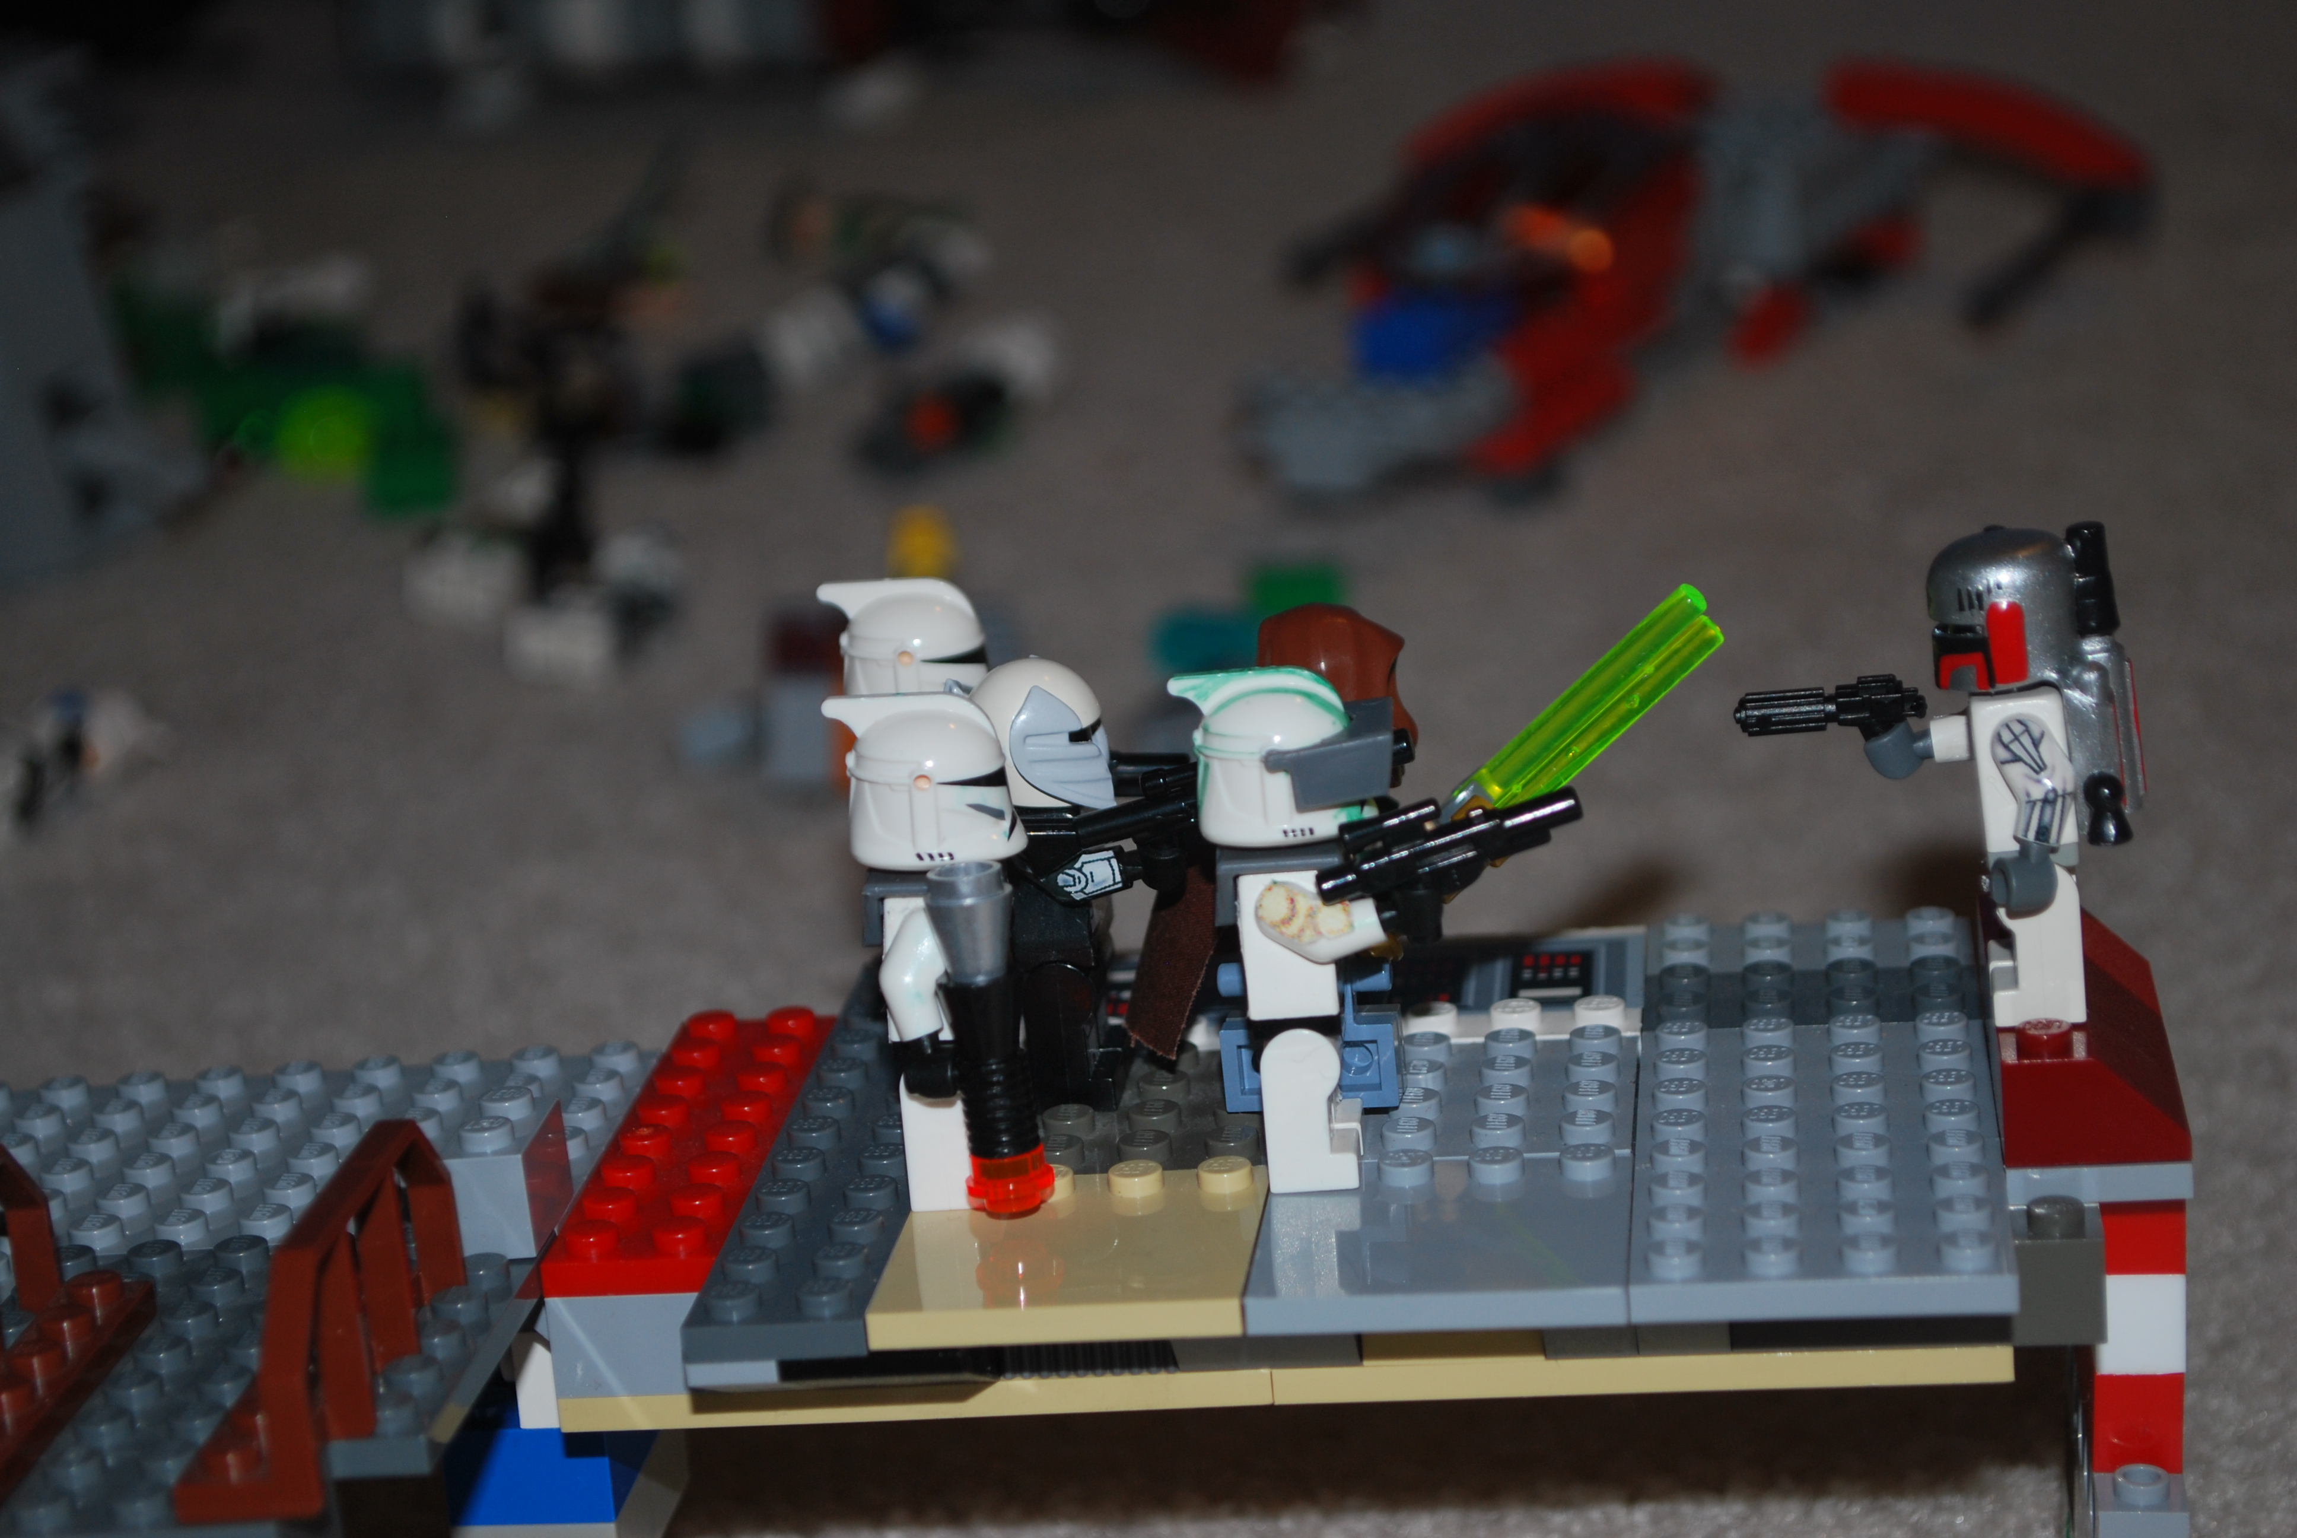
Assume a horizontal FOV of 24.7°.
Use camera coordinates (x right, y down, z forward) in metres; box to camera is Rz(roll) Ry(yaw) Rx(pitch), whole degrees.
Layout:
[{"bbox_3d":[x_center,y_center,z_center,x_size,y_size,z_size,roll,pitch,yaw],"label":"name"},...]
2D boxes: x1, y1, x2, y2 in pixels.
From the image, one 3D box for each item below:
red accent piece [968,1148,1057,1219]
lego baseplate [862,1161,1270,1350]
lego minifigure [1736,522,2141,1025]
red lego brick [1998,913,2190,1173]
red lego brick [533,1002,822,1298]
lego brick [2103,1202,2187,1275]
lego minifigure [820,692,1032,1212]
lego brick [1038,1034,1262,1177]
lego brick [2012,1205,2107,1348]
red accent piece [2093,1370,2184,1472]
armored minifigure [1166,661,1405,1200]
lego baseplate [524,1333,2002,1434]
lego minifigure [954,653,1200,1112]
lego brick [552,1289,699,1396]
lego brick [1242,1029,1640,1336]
[{"bbox_3d":[-0.012,0.036,0.460,0.008,0.005,0.008,-2,16,7],"label":"red accent piece"},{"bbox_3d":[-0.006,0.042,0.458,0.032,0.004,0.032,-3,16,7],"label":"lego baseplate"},{"bbox_3d":[0.070,0.000,0.461,0.035,0.044,0.024,-2,16,7],"label":"lego minifigure"},{"bbox_3d":[0.084,0.022,0.474,0.016,0.011,0.048,-2,16,7],"label":"red lego brick"},{"bbox_3d":[-0.042,0.035,0.491,0.016,0.005,0.064,-3,16,8],"label":"red lego brick"},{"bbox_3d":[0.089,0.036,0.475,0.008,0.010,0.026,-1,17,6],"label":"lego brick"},{"bbox_3d":[-0.018,0.015,0.464,0.017,0.045,0.023,-2,16,7],"label":"lego minifigure"},{"bbox_3d":[-0.003,0.033,0.484,0.032,0.005,0.032,-2,16,7],"label":"lego brick"},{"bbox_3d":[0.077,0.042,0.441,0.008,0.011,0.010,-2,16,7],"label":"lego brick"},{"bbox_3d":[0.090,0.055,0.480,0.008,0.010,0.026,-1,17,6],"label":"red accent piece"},{"bbox_3d":[0.013,0.013,0.460,0.019,0.046,0.023,-2,16,7],"label":"armored minifigure"},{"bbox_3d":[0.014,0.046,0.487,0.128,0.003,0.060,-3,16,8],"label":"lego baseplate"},{"bbox_3d":[-0.004,0.009,0.488,0.025,0.043,0.022,-3,16,7],"label":"lego minifigure"},{"bbox_3d":[-0.044,0.048,0.474,0.016,0.010,0.021,-3,16,8],"label":"lego brick"},{"bbox_3d":[0.027,0.036,0.465,0.032,0.005,0.064,-2,16,7],"label":"lego brick"}]

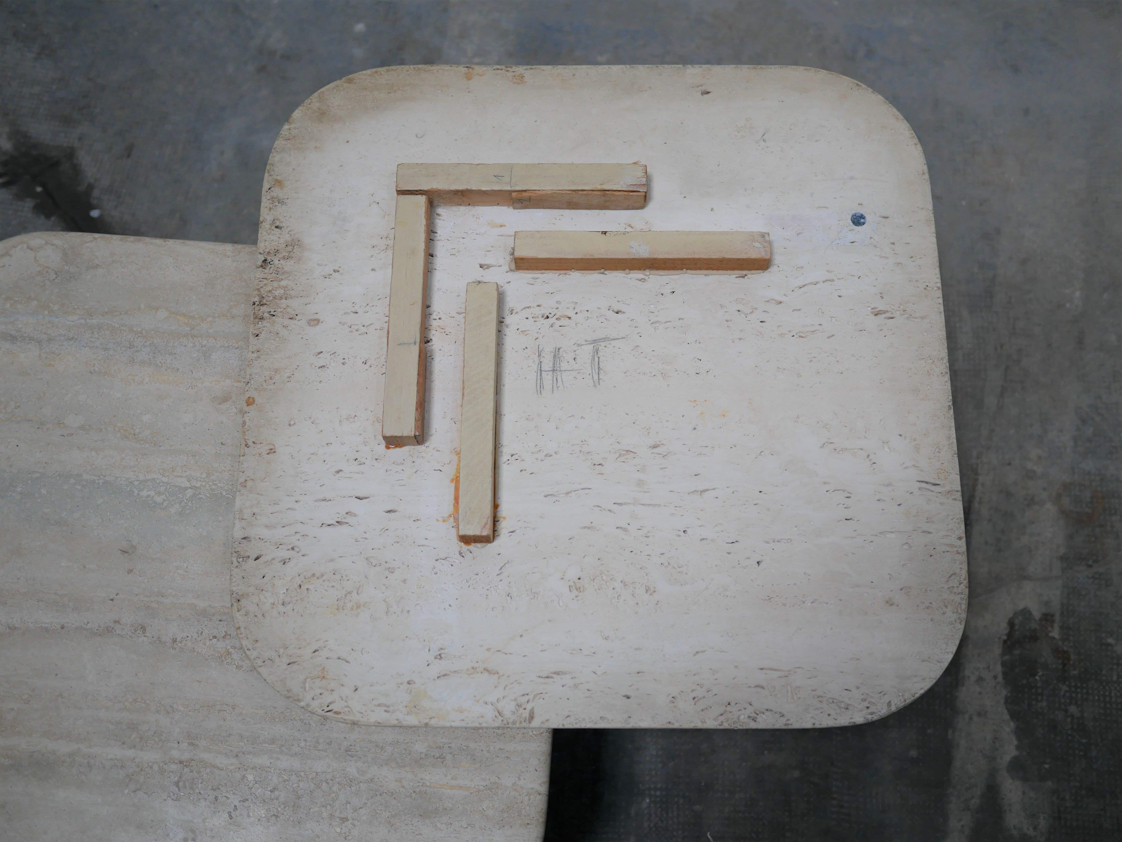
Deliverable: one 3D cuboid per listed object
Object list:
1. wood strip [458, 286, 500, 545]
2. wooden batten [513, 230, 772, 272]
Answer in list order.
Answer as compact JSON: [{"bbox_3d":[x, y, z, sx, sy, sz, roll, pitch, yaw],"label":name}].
[{"bbox_3d":[-0.059,-0.008,0.951,0.023,0.022,0.194,0,72,1],"label":"wood strip"},{"bbox_3d":[0.062,-0.130,0.992,0.193,0.022,0.022,0,72,1],"label":"wooden batten"}]

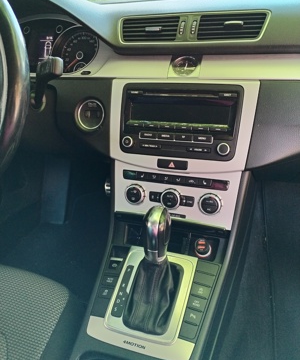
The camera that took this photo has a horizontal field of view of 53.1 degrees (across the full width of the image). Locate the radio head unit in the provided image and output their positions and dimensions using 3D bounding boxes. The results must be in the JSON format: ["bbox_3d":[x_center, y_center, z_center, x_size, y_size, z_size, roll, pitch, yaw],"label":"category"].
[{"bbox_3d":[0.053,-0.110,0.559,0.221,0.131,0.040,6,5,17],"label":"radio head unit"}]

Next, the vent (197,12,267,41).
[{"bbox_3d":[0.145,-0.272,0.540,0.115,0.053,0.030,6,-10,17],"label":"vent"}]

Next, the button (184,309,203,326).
[{"bbox_3d":[0.067,0.214,0.468,0.024,0.010,0.022,6,43,17],"label":"button"}]

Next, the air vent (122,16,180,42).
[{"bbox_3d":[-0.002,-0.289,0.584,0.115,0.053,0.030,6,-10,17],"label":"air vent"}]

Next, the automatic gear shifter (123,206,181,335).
[{"bbox_3d":[0.003,0.131,0.464,0.076,0.169,0.125,6,31,17],"label":"automatic gear shifter"}]

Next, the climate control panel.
[{"bbox_3d":[0.043,0.021,0.576,0.243,0.112,0.035,6,5,17],"label":"climate control panel"}]

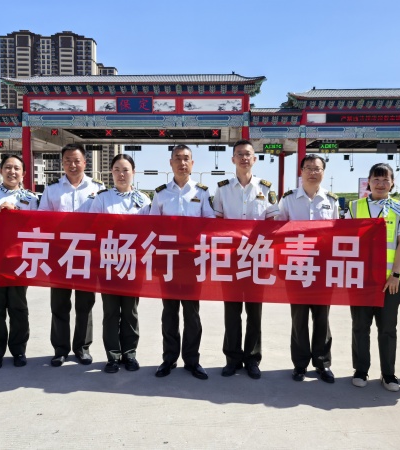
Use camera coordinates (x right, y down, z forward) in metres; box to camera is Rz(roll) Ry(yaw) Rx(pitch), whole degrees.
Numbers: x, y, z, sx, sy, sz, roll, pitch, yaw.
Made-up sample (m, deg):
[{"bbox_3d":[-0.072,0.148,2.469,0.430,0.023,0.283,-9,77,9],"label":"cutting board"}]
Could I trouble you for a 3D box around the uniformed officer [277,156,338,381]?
[{"bbox_3d":[0.801,0.307,3.378,0.470,1.661,0.330,0,3,4],"label":"uniformed officer"}]

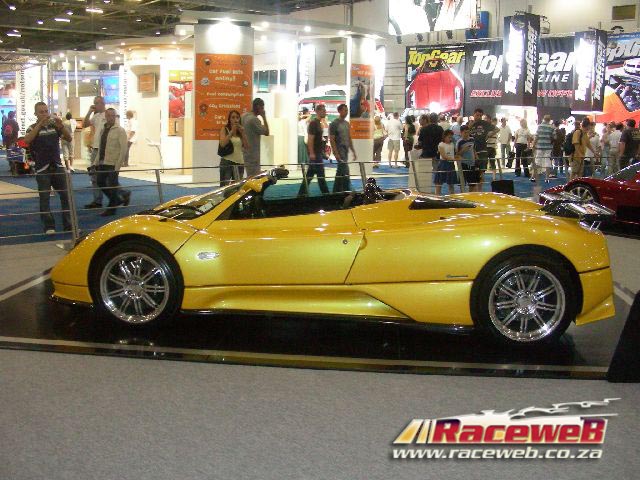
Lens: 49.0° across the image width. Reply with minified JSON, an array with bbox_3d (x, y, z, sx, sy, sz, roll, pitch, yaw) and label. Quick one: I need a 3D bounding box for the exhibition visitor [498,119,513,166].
[{"bbox_3d":[6.298,-3.300,23.856,0.500,1.700,0.360,-1,10,-14],"label":"exhibition visitor"}]

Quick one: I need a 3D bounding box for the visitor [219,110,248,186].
[{"bbox_3d":[-1.448,-1.328,11.761,0.500,1.640,0.420,0,10,-8],"label":"visitor"}]

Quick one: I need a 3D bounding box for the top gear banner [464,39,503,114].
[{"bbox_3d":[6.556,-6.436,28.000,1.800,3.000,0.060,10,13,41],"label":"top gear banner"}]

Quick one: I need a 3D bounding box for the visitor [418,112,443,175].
[{"bbox_3d":[2.202,-1.667,14.001,0.520,1.730,0.360,-2,11,-18],"label":"visitor"}]

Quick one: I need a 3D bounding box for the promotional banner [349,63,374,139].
[{"bbox_3d":[1.181,-3.849,19.527,0.695,2.011,0.100,2,10,6],"label":"promotional banner"}]

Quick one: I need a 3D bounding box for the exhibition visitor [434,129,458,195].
[{"bbox_3d":[2.329,-1.317,12.884,0.420,1.370,0.340,-4,11,-27],"label":"exhibition visitor"}]

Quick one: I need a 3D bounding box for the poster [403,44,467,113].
[{"bbox_3d":[4.423,-6.123,27.142,2.791,2.684,0.100,10,13,43],"label":"poster"}]

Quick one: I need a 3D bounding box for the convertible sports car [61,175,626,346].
[{"bbox_3d":[0.005,-0.015,5.780,4.380,1.140,2.040,2,10,5],"label":"convertible sports car"}]

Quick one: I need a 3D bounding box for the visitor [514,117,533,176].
[{"bbox_3d":[5.879,-2.698,20.397,0.500,1.630,0.320,2,10,6],"label":"visitor"}]

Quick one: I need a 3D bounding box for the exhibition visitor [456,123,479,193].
[{"bbox_3d":[2.729,-1.357,12.999,0.460,1.490,0.300,0,10,-6],"label":"exhibition visitor"}]

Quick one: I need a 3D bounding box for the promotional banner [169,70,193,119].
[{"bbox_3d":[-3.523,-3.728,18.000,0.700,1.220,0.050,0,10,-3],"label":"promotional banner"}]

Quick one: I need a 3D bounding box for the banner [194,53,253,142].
[{"bbox_3d":[-2.077,-3.104,15.200,1.230,1.900,0.050,0,10,-7],"label":"banner"}]

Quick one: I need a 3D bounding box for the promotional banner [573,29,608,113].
[{"bbox_3d":[8.664,-5.385,22.588,0.850,2.544,0.800,10,13,43],"label":"promotional banner"}]

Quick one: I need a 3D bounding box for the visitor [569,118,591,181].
[{"bbox_3d":[6.890,-2.405,18.654,0.500,1.720,0.480,1,10,0],"label":"visitor"}]

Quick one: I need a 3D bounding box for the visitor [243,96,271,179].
[{"bbox_3d":[-0.949,-1.151,10.502,0.500,1.840,0.420,10,13,40],"label":"visitor"}]

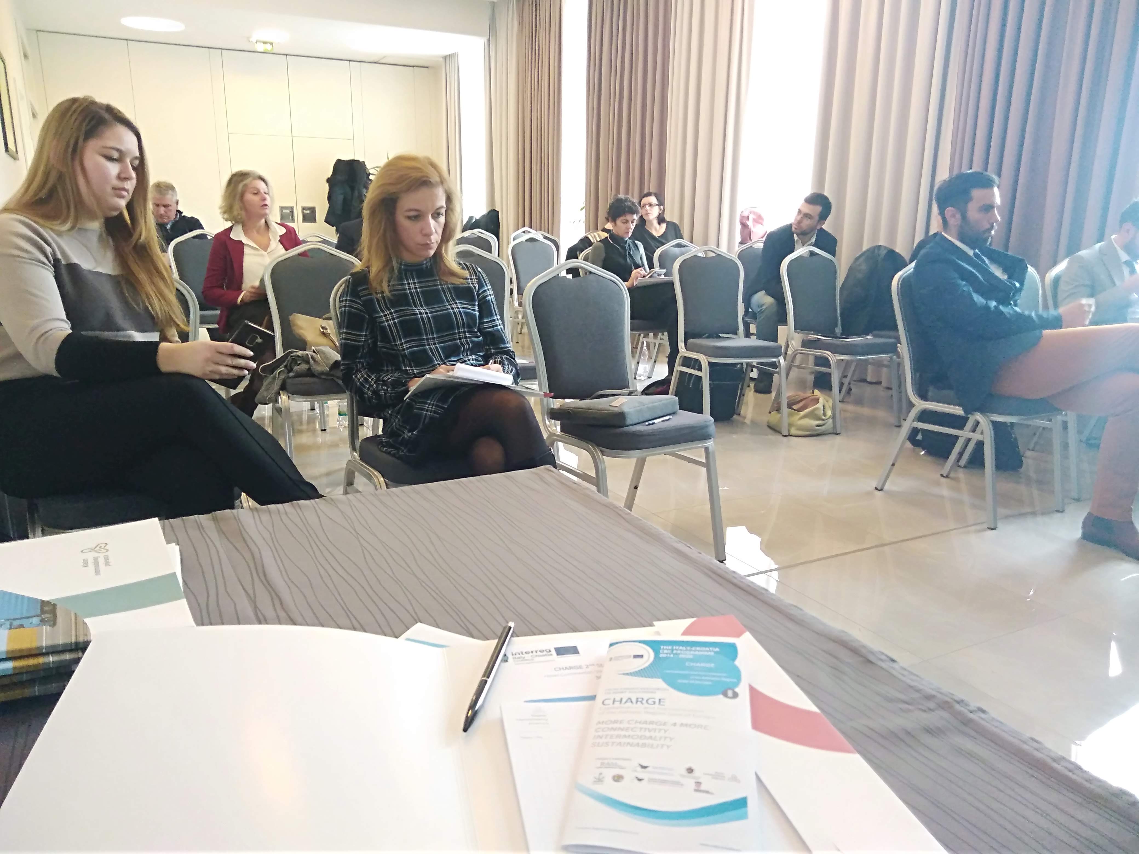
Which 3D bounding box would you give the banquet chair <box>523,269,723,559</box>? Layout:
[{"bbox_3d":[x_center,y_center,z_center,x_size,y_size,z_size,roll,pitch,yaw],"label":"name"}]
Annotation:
[{"bbox_3d":[0.165,-0.049,2.913,0.440,0.915,0.560,-7,16,-32],"label":"banquet chair"}]

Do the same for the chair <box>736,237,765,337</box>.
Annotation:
[{"bbox_3d":[1.360,-0.718,5.864,0.440,0.915,0.560,-5,15,-25],"label":"chair"}]

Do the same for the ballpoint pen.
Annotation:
[{"bbox_3d":[-0.052,0.162,0.609,0.009,0.009,0.144,2,13,7],"label":"ballpoint pen"}]

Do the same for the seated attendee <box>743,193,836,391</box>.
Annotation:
[{"bbox_3d":[1.400,-0.841,5.745,0.580,1.210,0.750,-1,13,-8],"label":"seated attendee"}]

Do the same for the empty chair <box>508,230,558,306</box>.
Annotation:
[{"bbox_3d":[-0.163,-0.991,7.027,0.440,0.930,0.585,-6,15,-27],"label":"empty chair"}]

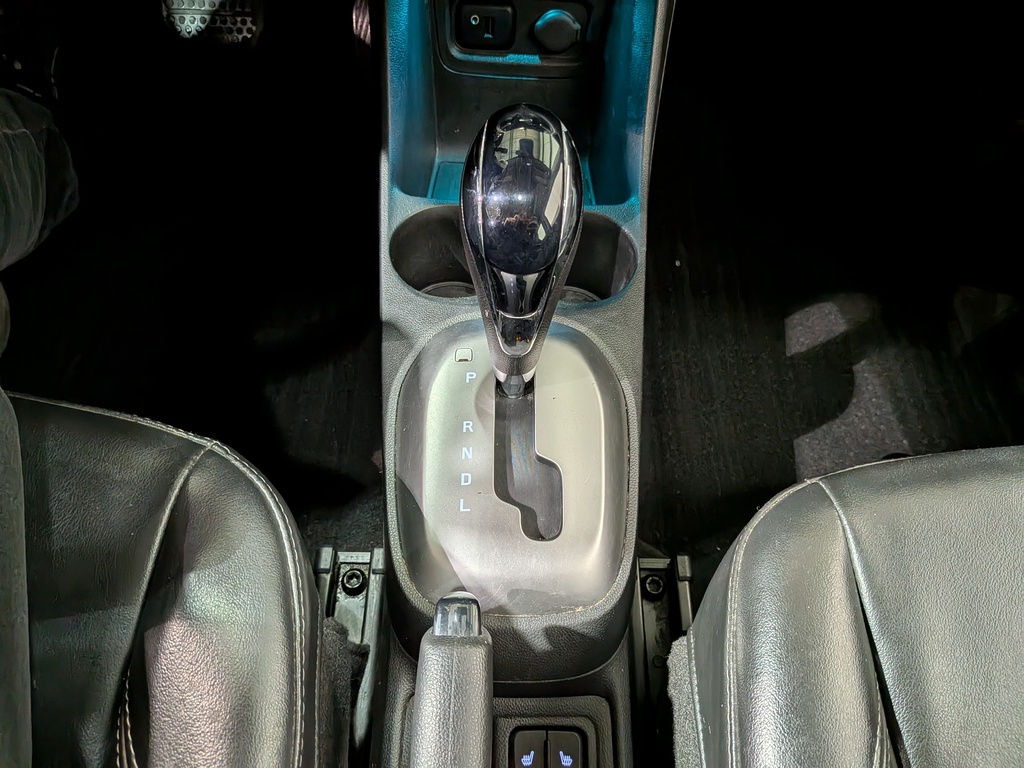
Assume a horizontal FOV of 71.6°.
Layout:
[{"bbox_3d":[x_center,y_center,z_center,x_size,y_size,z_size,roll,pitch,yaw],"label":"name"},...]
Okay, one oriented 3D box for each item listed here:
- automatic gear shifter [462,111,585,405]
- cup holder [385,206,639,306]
[{"bbox_3d":[0.005,-0.051,0.328,0.054,0.143,0.052,2,39,-2],"label":"automatic gear shifter"},{"bbox_3d":[0.000,-0.060,0.460,0.149,0.070,0.078,2,58,-2],"label":"cup holder"}]

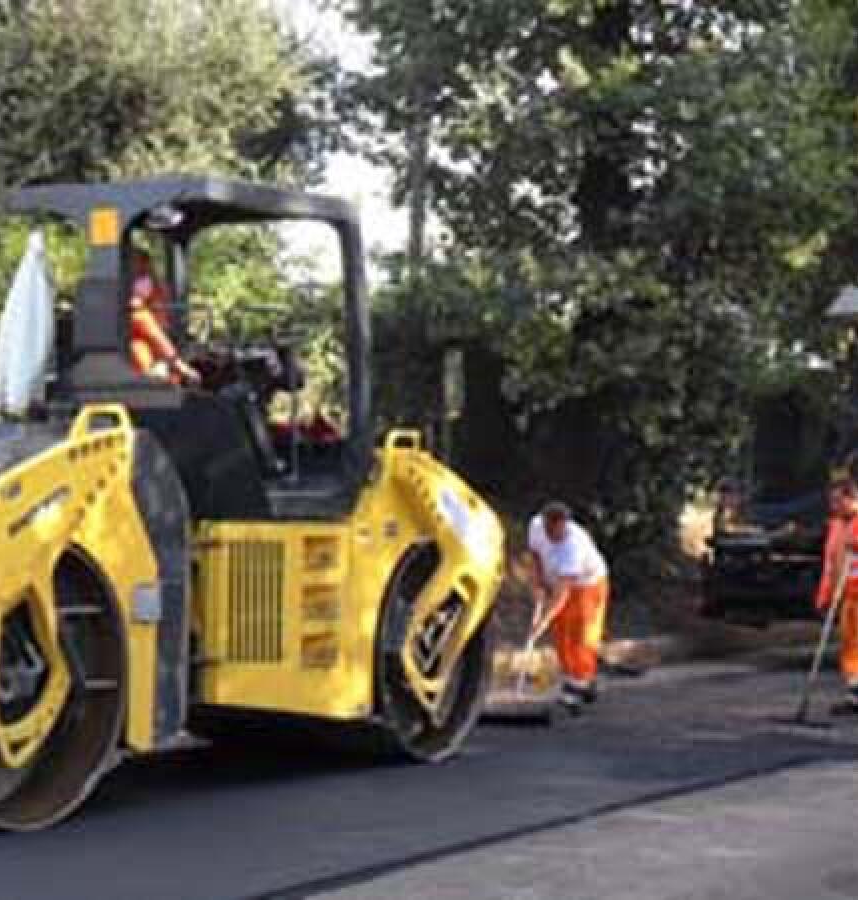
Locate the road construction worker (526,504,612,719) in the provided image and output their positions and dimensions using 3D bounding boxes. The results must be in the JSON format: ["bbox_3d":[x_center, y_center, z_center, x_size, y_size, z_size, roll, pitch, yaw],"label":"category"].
[{"bbox_3d":[0.977,1.118,15.400,0.730,1.490,0.560,2,-3,-45],"label":"road construction worker"}]

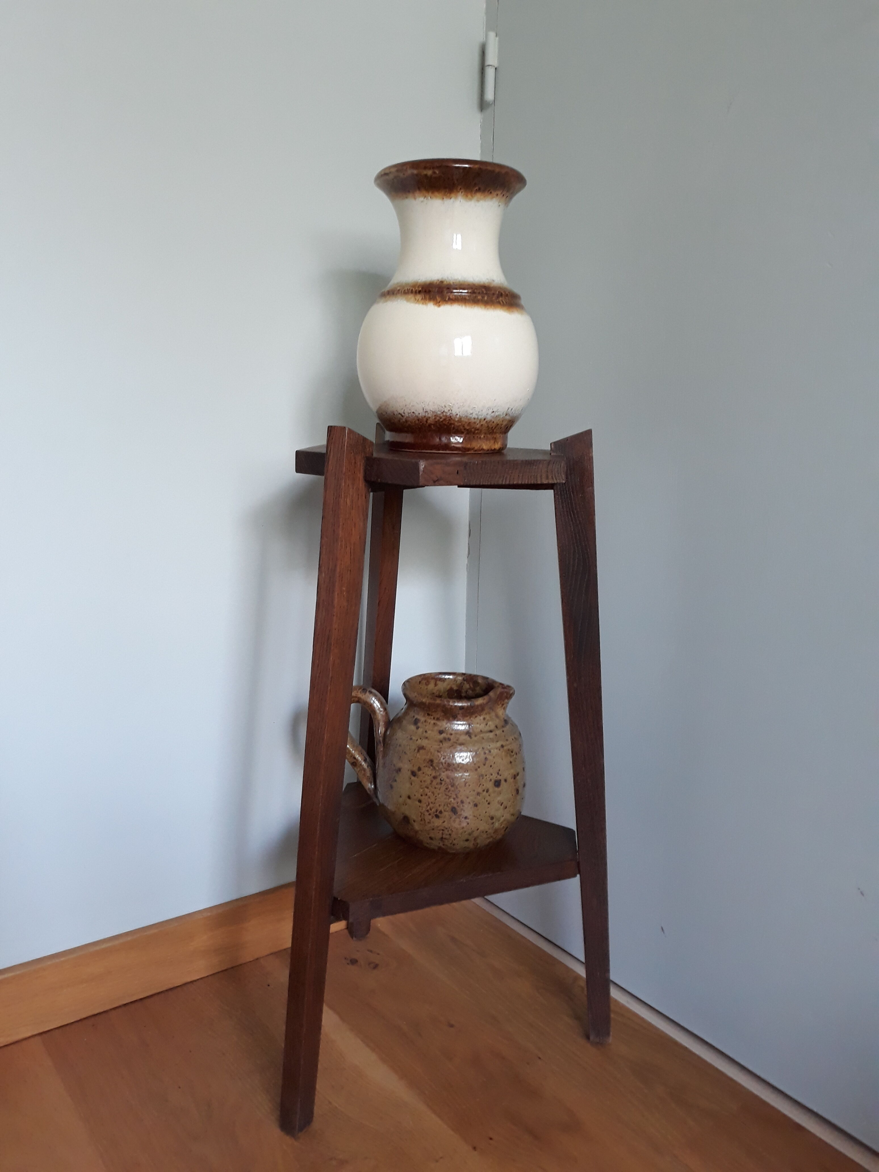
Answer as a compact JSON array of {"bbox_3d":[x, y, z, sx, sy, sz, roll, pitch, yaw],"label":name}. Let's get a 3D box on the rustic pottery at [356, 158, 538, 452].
[{"bbox_3d":[0.009,-0.268,0.913,0.183,0.263,0.183,2,10,0],"label":"rustic pottery"}]

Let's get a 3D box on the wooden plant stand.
[{"bbox_3d":[-0.028,0.160,1.024,0.379,0.667,0.341,-3,11,-24],"label":"wooden plant stand"}]

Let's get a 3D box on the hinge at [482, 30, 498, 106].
[{"bbox_3d":[0.065,-0.652,1.149,0.016,0.080,0.020,-6,13,-37],"label":"hinge"}]

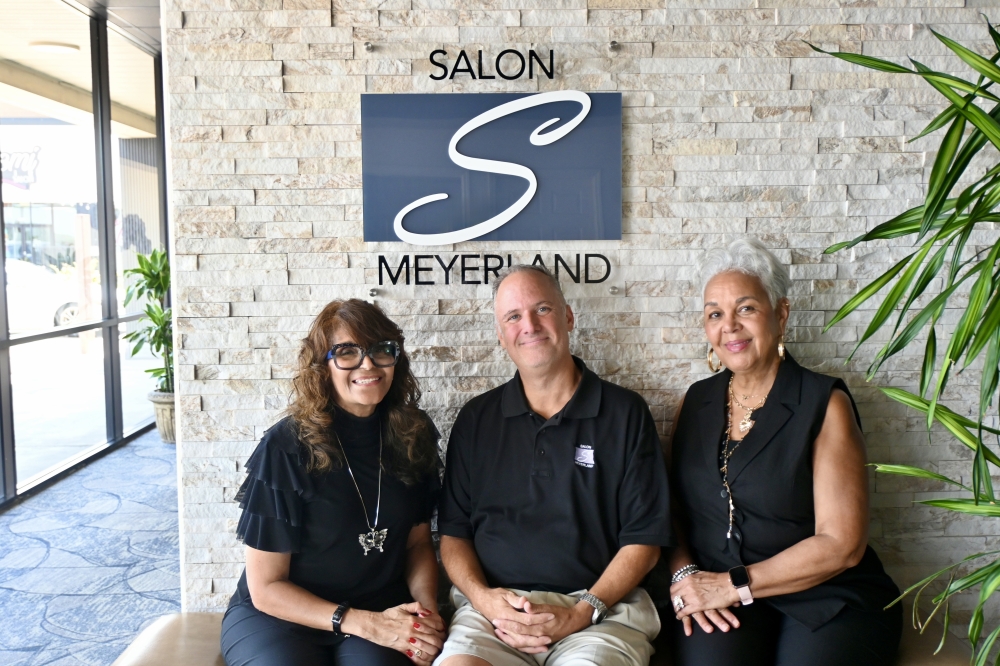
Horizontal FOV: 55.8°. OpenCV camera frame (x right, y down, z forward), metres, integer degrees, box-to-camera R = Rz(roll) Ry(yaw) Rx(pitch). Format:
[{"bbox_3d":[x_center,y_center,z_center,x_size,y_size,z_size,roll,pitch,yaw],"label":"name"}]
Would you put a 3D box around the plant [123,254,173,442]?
[{"bbox_3d":[-2.473,0.093,7.014,0.640,1.437,0.640,-1,5,-1],"label":"plant"}]

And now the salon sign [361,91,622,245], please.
[{"bbox_3d":[-0.018,-0.392,2.235,0.612,0.360,0.030,-1,5,-1],"label":"salon sign"}]

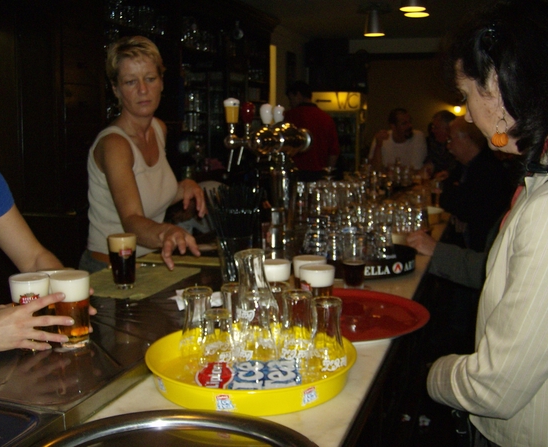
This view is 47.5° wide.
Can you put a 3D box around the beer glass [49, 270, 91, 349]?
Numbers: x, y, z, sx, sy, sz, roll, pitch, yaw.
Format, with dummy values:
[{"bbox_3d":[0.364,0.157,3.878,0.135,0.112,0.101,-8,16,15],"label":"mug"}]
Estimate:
[{"bbox_3d":[-0.365,0.156,1.122,0.070,0.126,0.070,0,8,0],"label":"beer glass"}]

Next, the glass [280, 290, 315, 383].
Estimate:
[{"bbox_3d":[0.041,0.187,1.096,0.067,0.128,0.067,0,8,0],"label":"glass"}]

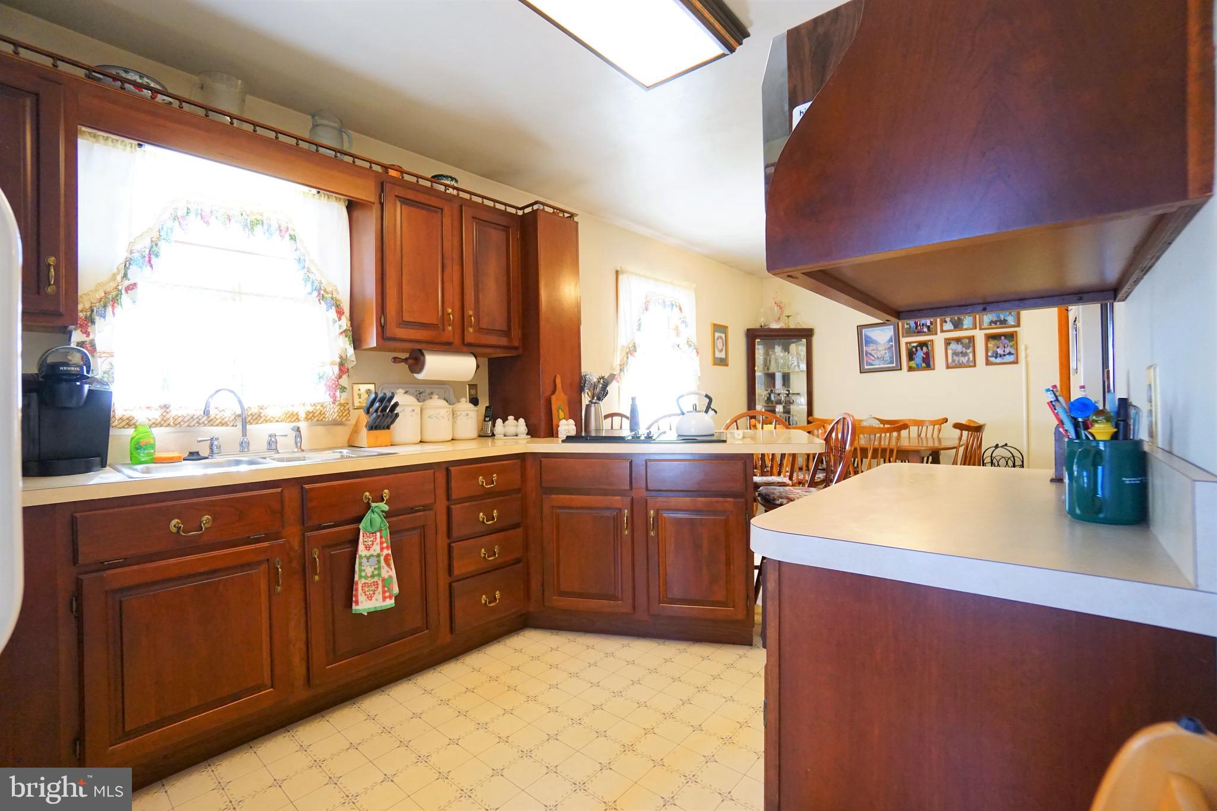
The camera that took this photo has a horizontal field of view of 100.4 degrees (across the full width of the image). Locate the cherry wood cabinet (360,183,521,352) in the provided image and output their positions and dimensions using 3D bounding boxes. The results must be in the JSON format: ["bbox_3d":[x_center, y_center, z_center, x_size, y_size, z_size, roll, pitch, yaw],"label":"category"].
[{"bbox_3d":[-0.852,-0.643,2.592,0.330,0.755,0.770,-1,0,43],"label":"cherry wood cabinet"}]

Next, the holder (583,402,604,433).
[{"bbox_3d":[-0.083,0.084,2.990,0.115,0.185,0.115,-1,0,0],"label":"holder"}]

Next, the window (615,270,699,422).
[{"bbox_3d":[0.450,-0.373,4.238,0.100,1.340,1.060,-1,0,43],"label":"window"}]

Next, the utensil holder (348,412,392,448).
[{"bbox_3d":[-1.125,0.108,2.404,0.190,0.170,0.112,-1,0,43],"label":"utensil holder"}]

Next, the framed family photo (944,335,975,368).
[{"bbox_3d":[2.985,-0.449,4.301,0.215,0.265,0.022,-1,0,43],"label":"framed family photo"}]

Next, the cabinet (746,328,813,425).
[{"bbox_3d":[1.776,0.124,5.398,0.690,1.820,0.440,-1,0,-2],"label":"cabinet"}]

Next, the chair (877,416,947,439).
[{"bbox_3d":[2.497,0.575,4.296,0.550,0.920,0.530,-1,0,43],"label":"chair"}]

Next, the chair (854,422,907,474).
[{"bbox_3d":[1.972,0.588,3.774,0.550,0.920,0.530,-1,0,43],"label":"chair"}]

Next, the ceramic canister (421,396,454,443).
[{"bbox_3d":[-0.905,0.069,2.671,0.163,0.250,0.163,-1,0,43],"label":"ceramic canister"}]

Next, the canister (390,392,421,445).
[{"bbox_3d":[-1.025,0.056,2.532,0.182,0.270,0.182,-1,0,43],"label":"canister"}]

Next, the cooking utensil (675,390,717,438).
[{"bbox_3d":[0.450,0.038,2.600,0.215,0.226,0.203,-1,0,3],"label":"cooking utensil"}]

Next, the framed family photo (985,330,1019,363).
[{"bbox_3d":[3.264,-0.478,4.211,0.217,0.270,0.020,-1,0,43],"label":"framed family photo"}]

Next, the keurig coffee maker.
[{"bbox_3d":[-1.781,0.016,1.638,0.290,0.395,0.245,-1,0,43],"label":"keurig coffee maker"}]

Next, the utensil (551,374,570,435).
[{"bbox_3d":[-0.262,0.002,2.787,0.020,0.347,0.118,-4,2,43],"label":"utensil"}]

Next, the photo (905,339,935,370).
[{"bbox_3d":[2.835,-0.457,4.617,0.220,0.271,0.020,-1,0,43],"label":"photo"}]

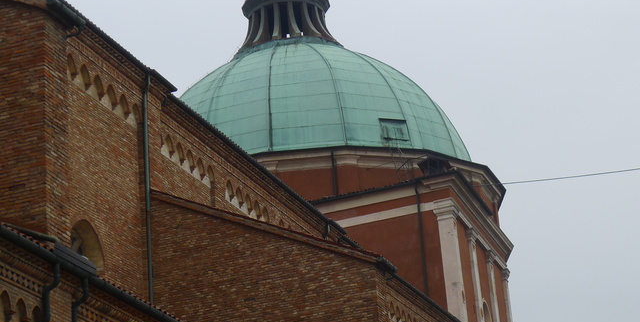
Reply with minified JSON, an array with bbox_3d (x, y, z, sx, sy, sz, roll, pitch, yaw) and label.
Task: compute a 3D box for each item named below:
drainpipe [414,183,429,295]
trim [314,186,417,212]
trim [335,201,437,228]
[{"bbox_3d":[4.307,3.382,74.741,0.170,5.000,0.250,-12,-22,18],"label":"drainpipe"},{"bbox_3d":[1.904,1.675,76.334,4.848,0.377,0.200,-12,-22,18],"label":"trim"},{"bbox_3d":[2.611,2.267,75.851,4.895,0.405,0.200,-12,-22,18],"label":"trim"}]

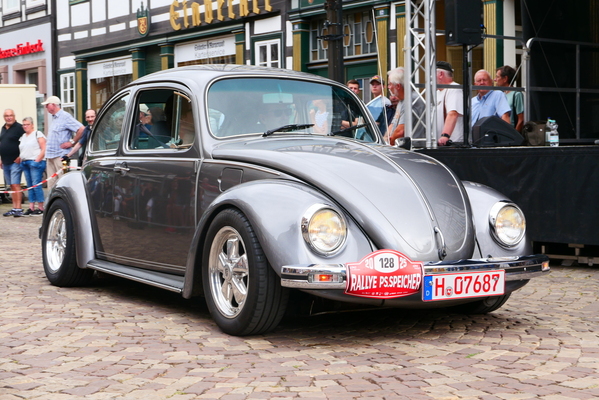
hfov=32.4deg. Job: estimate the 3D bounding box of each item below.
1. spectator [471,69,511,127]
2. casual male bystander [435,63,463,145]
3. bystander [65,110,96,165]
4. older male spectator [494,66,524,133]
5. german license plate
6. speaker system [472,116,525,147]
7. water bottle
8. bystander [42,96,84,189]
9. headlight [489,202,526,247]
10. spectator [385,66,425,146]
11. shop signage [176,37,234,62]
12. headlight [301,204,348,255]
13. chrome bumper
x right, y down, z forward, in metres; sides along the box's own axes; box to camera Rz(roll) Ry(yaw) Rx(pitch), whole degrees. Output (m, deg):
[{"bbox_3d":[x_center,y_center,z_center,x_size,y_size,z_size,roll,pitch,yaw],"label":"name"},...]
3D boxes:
[{"bbox_3d":[1.882,-0.412,10.225,0.500,1.760,0.320,1,2,25],"label":"spectator"},{"bbox_3d":[1.399,-0.408,9.626,0.360,1.780,0.500,-1,2,-31],"label":"casual male bystander"},{"bbox_3d":[-3.490,-0.616,17.032,0.600,1.750,0.420,1,2,18],"label":"bystander"},{"bbox_3d":[2.281,-0.585,11.232,0.520,1.750,0.380,2,3,44],"label":"older male spectator"},{"bbox_3d":[0.734,0.377,4.548,0.520,0.110,0.020,-1,2,-38],"label":"german license plate"},{"bbox_3d":[1.774,-0.608,9.200,0.410,0.290,0.450,0,2,-3],"label":"speaker system"},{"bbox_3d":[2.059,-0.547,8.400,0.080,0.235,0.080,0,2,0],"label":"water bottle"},{"bbox_3d":[-3.201,-0.517,13.925,0.380,1.760,0.540,-1,2,-35],"label":"bystander"},{"bbox_3d":[0.984,0.114,4.921,0.200,0.210,0.085,-1,2,-32],"label":"headlight"},{"bbox_3d":[0.989,-0.368,9.525,0.360,1.710,0.480,-1,2,-28],"label":"spectator"},{"bbox_3d":[-1.602,-2.547,17.500,0.050,0.310,1.920,-2,3,-36],"label":"shop signage"},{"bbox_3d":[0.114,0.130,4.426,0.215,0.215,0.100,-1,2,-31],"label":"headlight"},{"bbox_3d":[0.614,0.314,4.597,1.510,0.112,0.260,-1,2,-31],"label":"chrome bumper"}]

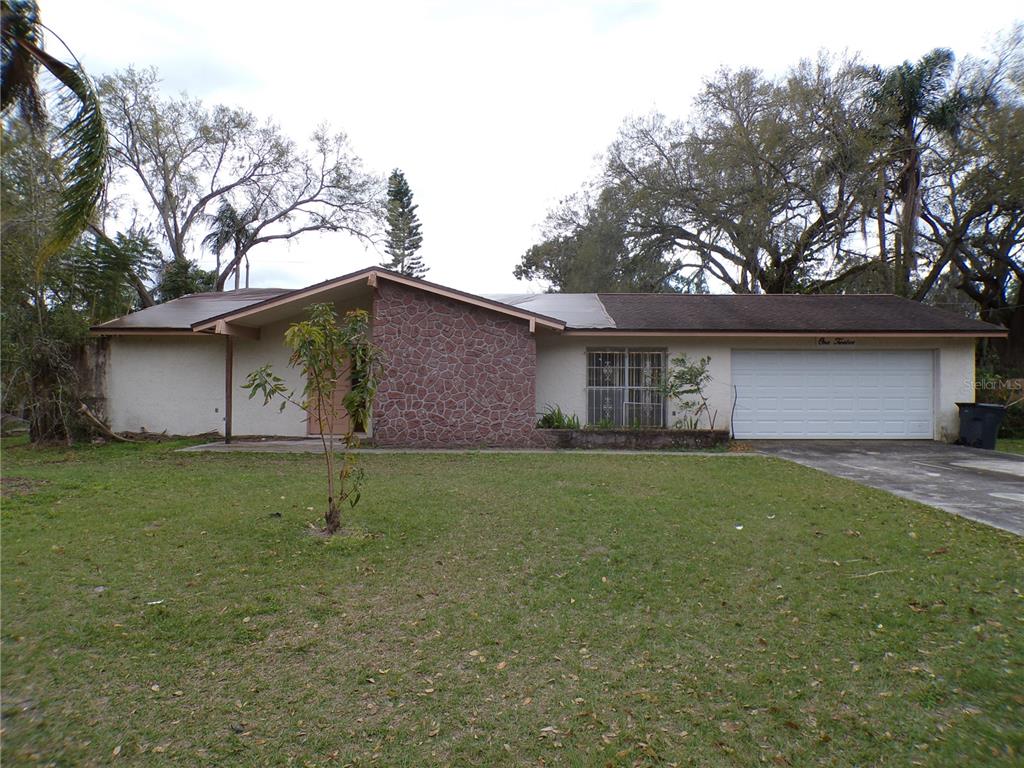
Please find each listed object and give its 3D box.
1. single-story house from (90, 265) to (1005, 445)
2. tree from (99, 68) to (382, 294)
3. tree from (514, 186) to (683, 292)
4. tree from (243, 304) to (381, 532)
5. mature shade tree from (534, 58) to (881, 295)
[{"bbox_3d":[0.830,-0.630,20.300,21.300,4.000,11.200,0,0,0],"label":"single-story house"},{"bbox_3d":[-11.500,-5.950,30.000,12.000,14.700,11.000,0,0,0],"label":"tree"},{"bbox_3d":[4.000,-3.850,33.000,7.800,10.500,7.500,0,0,0],"label":"tree"},{"bbox_3d":[-1.930,0.340,6.900,1.340,2.230,1.200,0,0,0],"label":"tree"},{"bbox_3d":[8.800,-6.600,32.000,15.600,16.000,14.000,0,0,0],"label":"mature shade tree"}]

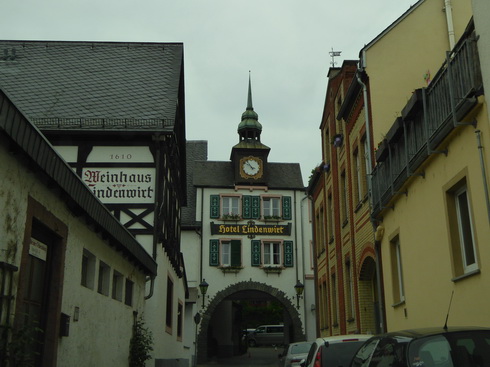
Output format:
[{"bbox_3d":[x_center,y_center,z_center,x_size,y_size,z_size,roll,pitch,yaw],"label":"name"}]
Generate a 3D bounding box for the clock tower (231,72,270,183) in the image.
[{"bbox_3d":[0.331,-3.295,34.066,2.200,7.650,2.150,1,-16,-5],"label":"clock tower"}]

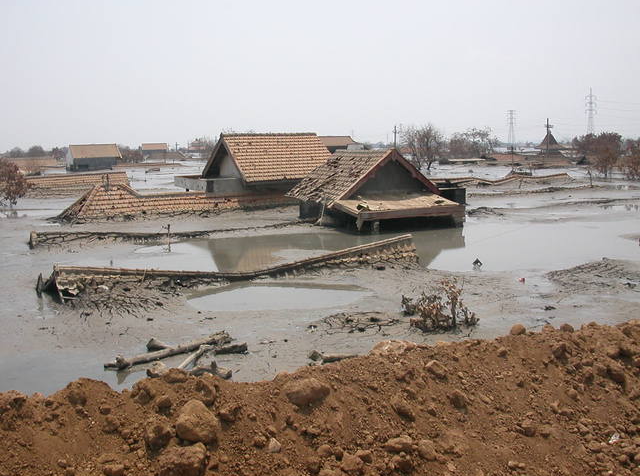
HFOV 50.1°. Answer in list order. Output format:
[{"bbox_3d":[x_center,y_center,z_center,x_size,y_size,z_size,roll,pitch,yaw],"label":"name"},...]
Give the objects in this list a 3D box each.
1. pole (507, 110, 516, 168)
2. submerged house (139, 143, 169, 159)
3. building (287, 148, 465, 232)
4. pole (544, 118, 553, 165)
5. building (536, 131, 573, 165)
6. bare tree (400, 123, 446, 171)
[{"bbox_3d":[24.401,-12.551,87.170,1.300,7.400,1.000,0,8,10],"label":"pole"},{"bbox_3d":[-39.578,-20.686,163.599,6.200,4.400,5.500,-4,8,-22],"label":"submerged house"},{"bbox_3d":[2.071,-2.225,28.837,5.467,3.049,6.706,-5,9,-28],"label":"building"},{"bbox_3d":[31.449,-13.281,94.154,1.100,6.300,0.400,0,8,5],"label":"pole"},{"bbox_3d":[34.694,-13.389,101.213,4.800,5.000,4.800,-3,8,-15],"label":"building"},{"bbox_3d":[11.890,-10.382,79.357,4.900,5.500,4.900,-1,8,0],"label":"bare tree"}]

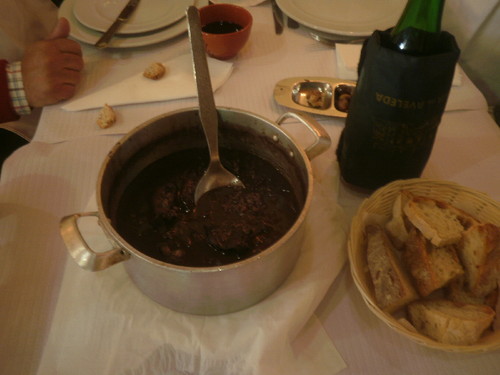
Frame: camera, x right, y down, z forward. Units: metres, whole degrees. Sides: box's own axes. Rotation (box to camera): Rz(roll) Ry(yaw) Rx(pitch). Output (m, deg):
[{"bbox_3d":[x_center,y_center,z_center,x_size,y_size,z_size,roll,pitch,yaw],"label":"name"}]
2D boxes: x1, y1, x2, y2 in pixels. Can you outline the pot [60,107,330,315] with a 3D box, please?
[{"bbox_3d":[-0.044,0.019,0.499,0.294,0.099,0.220,-27,56,-22],"label":"pot"}]

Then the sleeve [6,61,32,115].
[{"bbox_3d":[-0.322,-0.140,0.628,0.035,0.065,0.070,-14,52,-13],"label":"sleeve"}]

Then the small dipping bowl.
[{"bbox_3d":[-0.042,-0.255,0.749,0.093,0.061,0.093,1,51,-1],"label":"small dipping bowl"}]

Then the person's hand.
[{"bbox_3d":[-0.293,-0.182,0.662,0.100,0.085,0.085,-14,52,-13],"label":"person's hand"}]

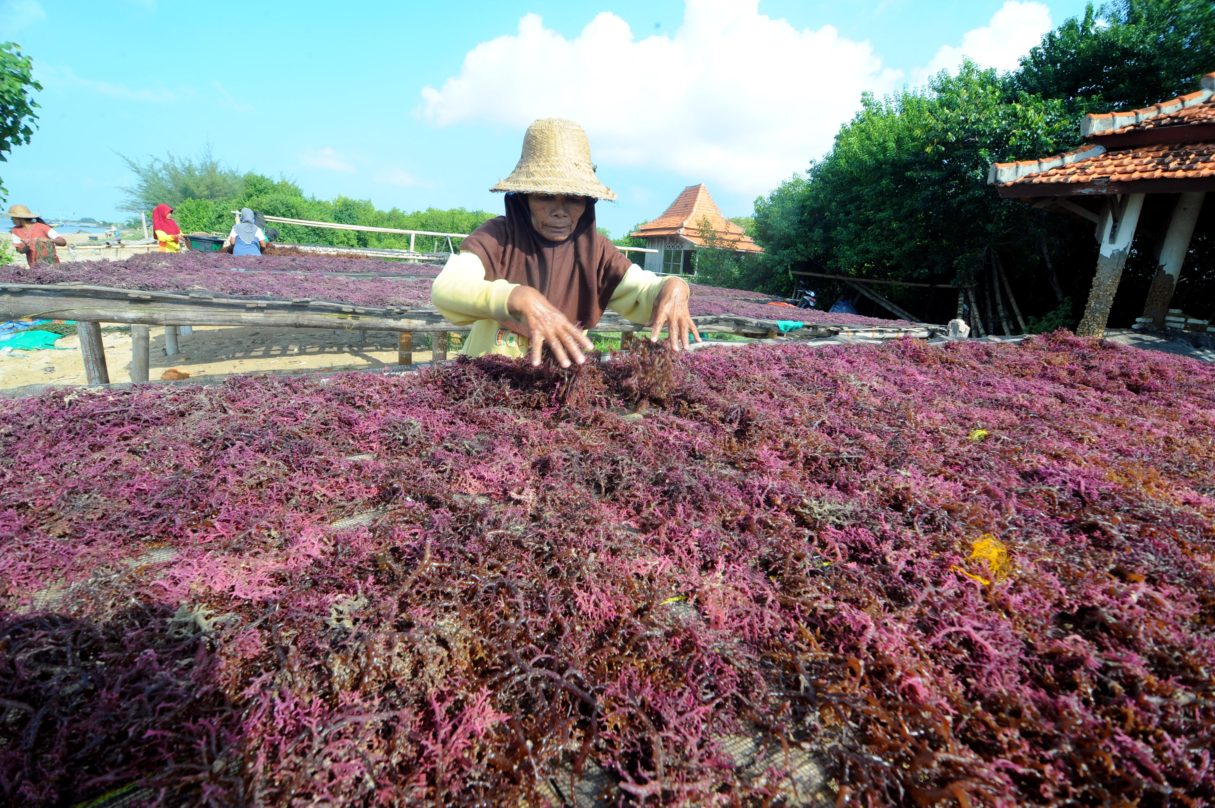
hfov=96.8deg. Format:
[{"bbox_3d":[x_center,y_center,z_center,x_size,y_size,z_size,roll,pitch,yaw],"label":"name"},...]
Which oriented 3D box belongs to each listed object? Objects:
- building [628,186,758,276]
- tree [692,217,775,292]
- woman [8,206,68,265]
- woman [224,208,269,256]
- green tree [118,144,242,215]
[{"bbox_3d":[6.472,-12.965,39.887,6.500,6.600,8.300,-3,17,-21],"label":"building"},{"bbox_3d":[3.676,-4.237,15.895,2.200,2.400,2.100,3,16,0],"label":"tree"},{"bbox_3d":[-7.419,-1.784,7.090,0.500,1.560,0.400,-3,17,-21],"label":"woman"},{"bbox_3d":[-5.360,-2.120,8.108,0.480,1.540,0.360,-6,18,-30],"label":"woman"},{"bbox_3d":[-25.291,-12.418,32.204,5.600,6.200,5.200,3,16,0],"label":"green tree"}]

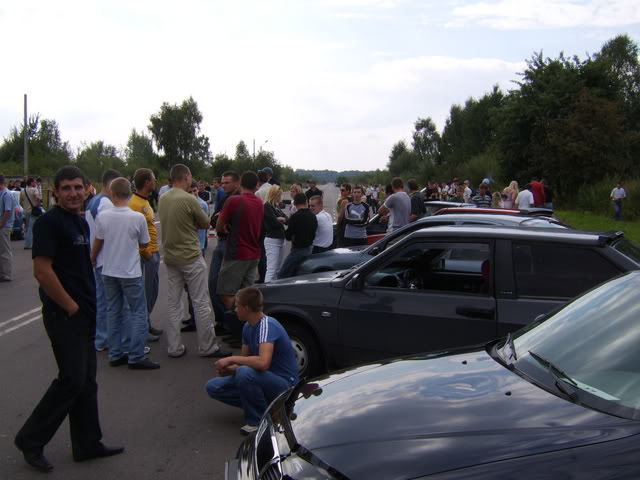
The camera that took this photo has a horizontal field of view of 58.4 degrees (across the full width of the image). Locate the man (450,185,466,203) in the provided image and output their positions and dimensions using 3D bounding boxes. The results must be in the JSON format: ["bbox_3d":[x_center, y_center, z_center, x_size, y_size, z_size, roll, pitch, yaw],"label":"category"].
[{"bbox_3d":[3.106,-0.380,12.884,0.480,1.660,0.340,2,6,15],"label":"man"}]

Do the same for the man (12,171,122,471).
[{"bbox_3d":[-1.512,0.462,3.460,0.620,1.780,0.560,3,6,28],"label":"man"}]

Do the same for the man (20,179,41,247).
[{"bbox_3d":[-7.036,-0.669,13.913,0.520,1.700,0.400,5,7,33],"label":"man"}]

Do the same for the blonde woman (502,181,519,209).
[{"bbox_3d":[5.408,-0.842,16.385,0.460,1.680,0.360,1,6,5],"label":"blonde woman"}]

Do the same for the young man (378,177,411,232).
[{"bbox_3d":[1.231,-0.112,9.409,0.520,1.780,0.420,-4,8,-40],"label":"young man"}]

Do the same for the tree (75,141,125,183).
[{"bbox_3d":[-21.195,-6.763,55.283,4.800,5.600,4.600,1,6,0],"label":"tree"}]

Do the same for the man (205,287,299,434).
[{"bbox_3d":[-0.474,0.814,4.026,0.740,0.970,0.560,-3,6,-25],"label":"man"}]

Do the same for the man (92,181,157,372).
[{"bbox_3d":[-1.784,0.303,5.205,0.560,1.720,0.420,1,6,3],"label":"man"}]

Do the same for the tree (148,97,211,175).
[{"bbox_3d":[-18.058,-12.062,74.187,8.000,13.200,7.500,0,5,0],"label":"tree"}]

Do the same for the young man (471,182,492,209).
[{"bbox_3d":[3.540,-0.376,12.687,0.500,1.720,0.360,2,6,10],"label":"young man"}]

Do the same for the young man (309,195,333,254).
[{"bbox_3d":[0.003,0.113,8.323,0.500,1.520,0.520,6,8,41],"label":"young man"}]

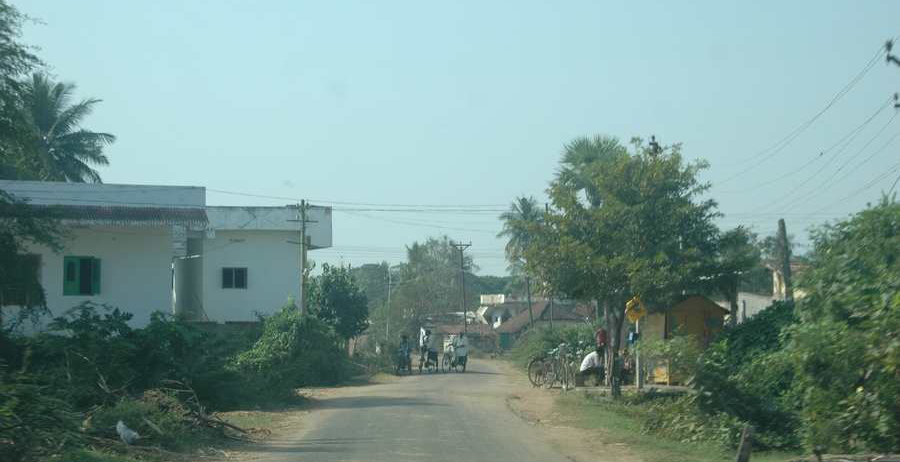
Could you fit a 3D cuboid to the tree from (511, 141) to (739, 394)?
[{"bbox_3d":[3.896,0.854,42.843,4.800,5.800,4.700,0,-3,0],"label":"tree"}]

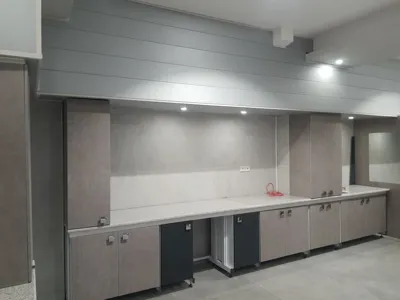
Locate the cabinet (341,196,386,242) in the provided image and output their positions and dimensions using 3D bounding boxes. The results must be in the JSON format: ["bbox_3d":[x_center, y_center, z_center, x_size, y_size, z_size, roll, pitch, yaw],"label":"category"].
[{"bbox_3d":[2.833,1.222,5.680,1.343,0.715,0.600,0,-1,-29],"label":"cabinet"}]

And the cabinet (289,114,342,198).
[{"bbox_3d":[2.039,0.102,5.282,0.795,1.407,0.460,0,-1,-29],"label":"cabinet"}]

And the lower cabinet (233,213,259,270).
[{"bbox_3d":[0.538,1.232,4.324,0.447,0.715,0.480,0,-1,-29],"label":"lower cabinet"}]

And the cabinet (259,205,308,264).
[{"bbox_3d":[1.134,1.229,4.727,0.971,0.715,0.600,0,-1,-29],"label":"cabinet"}]

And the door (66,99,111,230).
[{"bbox_3d":[-1.261,0.136,3.350,0.431,1.367,0.400,0,-1,-29],"label":"door"}]

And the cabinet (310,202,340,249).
[{"bbox_3d":[1.904,1.226,5.159,0.767,0.715,0.600,0,-1,-29],"label":"cabinet"}]

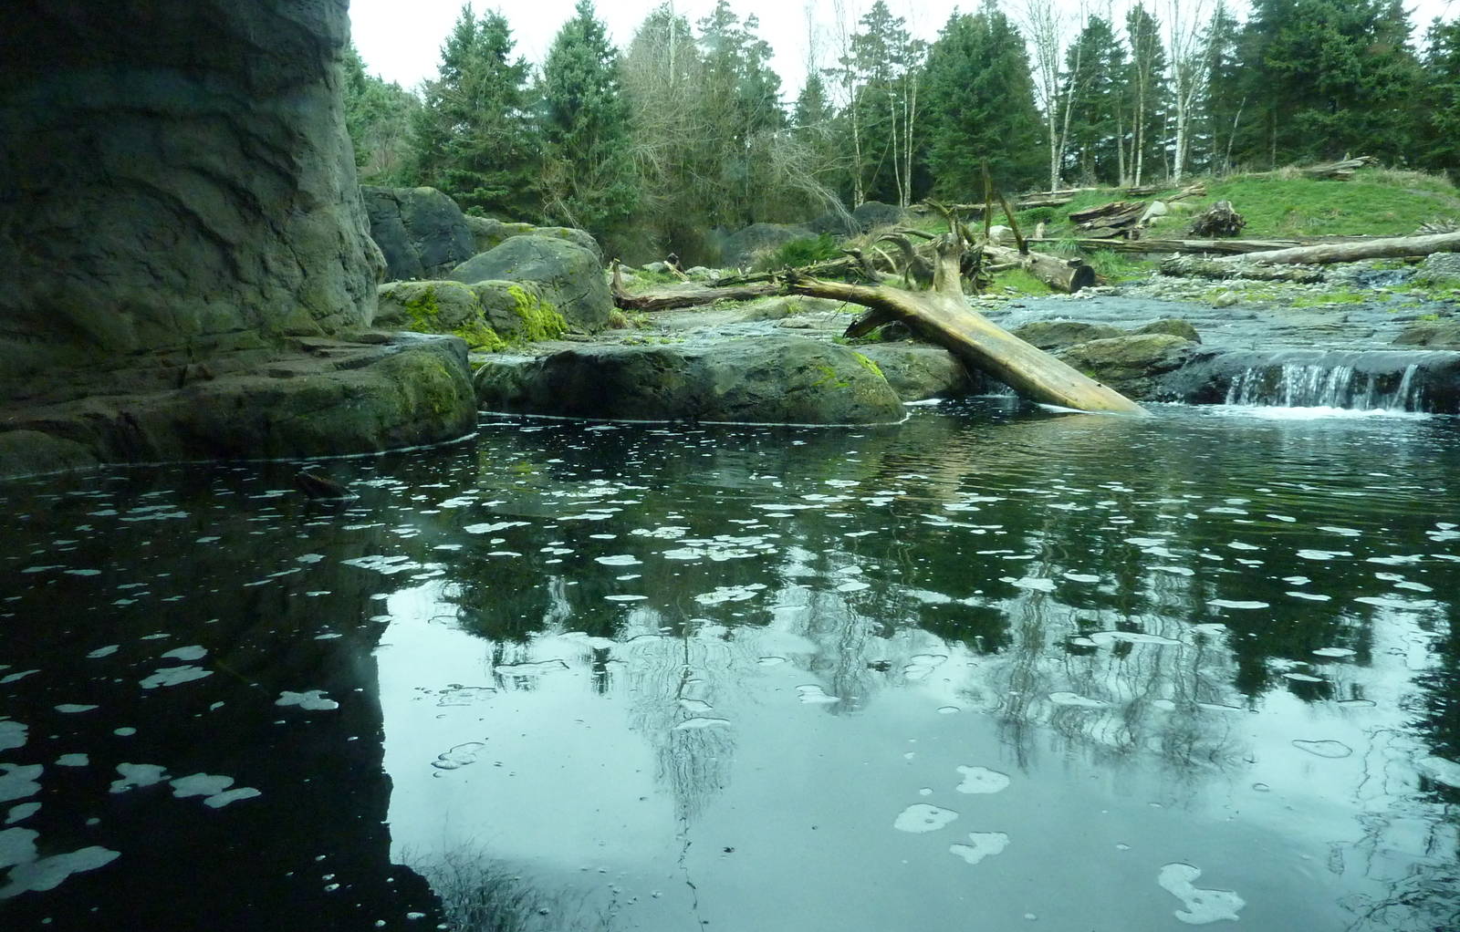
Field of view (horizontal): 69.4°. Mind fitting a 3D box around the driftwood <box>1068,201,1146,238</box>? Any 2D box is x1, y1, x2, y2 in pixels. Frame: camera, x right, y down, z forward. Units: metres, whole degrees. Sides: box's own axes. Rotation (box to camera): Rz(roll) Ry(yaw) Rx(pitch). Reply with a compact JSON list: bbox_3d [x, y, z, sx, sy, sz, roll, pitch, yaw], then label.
[{"bbox_3d":[8.526,-5.553,23.772,1.800,0.850,0.900,-3,8,-15],"label":"driftwood"}]

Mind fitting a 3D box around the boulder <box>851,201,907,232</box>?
[{"bbox_3d":[3.609,-5.968,25.420,1.450,0.850,1.200,-1,8,0],"label":"boulder"}]

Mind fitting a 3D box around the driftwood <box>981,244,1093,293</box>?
[{"bbox_3d":[6.180,-4.116,21.551,0.600,0.580,2.603,-5,24,-29],"label":"driftwood"}]

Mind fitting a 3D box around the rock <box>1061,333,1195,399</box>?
[{"bbox_3d":[4.783,-1.213,12.867,1.550,0.780,1.100,-1,8,0],"label":"rock"}]

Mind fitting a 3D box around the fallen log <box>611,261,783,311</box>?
[{"bbox_3d":[-0.579,-3.323,19.525,3.300,0.850,0.600,-4,9,-22],"label":"fallen log"}]

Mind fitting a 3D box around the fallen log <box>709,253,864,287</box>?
[{"bbox_3d":[1.059,-3.638,19.690,3.192,0.360,0.450,-12,12,-25],"label":"fallen log"}]

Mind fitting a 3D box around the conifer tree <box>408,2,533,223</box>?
[{"bbox_3d":[-8.310,-11.079,34.300,4.073,7.481,4.073,-2,8,-13],"label":"conifer tree"}]

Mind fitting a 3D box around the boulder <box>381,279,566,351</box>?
[{"bbox_3d":[-3.701,-2.154,15.041,2.832,0.998,1.800,-3,8,-13],"label":"boulder"}]

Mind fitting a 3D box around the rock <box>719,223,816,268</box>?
[{"bbox_3d":[0.812,-4.674,22.568,2.200,1.100,1.700,-1,8,0],"label":"rock"}]

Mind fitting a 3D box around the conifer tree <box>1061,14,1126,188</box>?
[{"bbox_3d":[13.599,-13.516,39.554,2.638,6.500,2.638,2,8,18],"label":"conifer tree"}]

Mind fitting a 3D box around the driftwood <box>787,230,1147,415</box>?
[{"bbox_3d":[2.641,-1.600,12.101,4.000,1.900,1.300,2,8,17],"label":"driftwood"}]

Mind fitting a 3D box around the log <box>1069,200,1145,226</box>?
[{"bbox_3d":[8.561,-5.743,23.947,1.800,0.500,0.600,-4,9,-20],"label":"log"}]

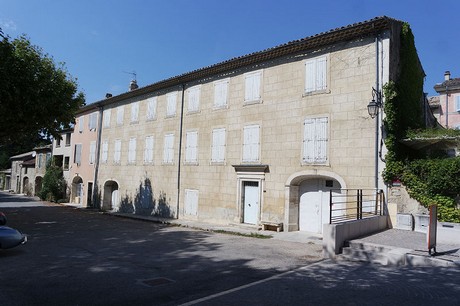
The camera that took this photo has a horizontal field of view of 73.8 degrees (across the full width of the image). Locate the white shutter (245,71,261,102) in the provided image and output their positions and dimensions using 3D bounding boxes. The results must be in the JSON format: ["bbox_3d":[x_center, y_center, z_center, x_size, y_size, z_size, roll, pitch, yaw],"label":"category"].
[{"bbox_3d":[1.216,-3.474,16.270,1.037,1.375,0.120,-2,-5,42],"label":"white shutter"}]

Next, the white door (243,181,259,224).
[{"bbox_3d":[1.162,2.687,16.550,1.040,2.288,0.120,-2,-5,42],"label":"white door"}]

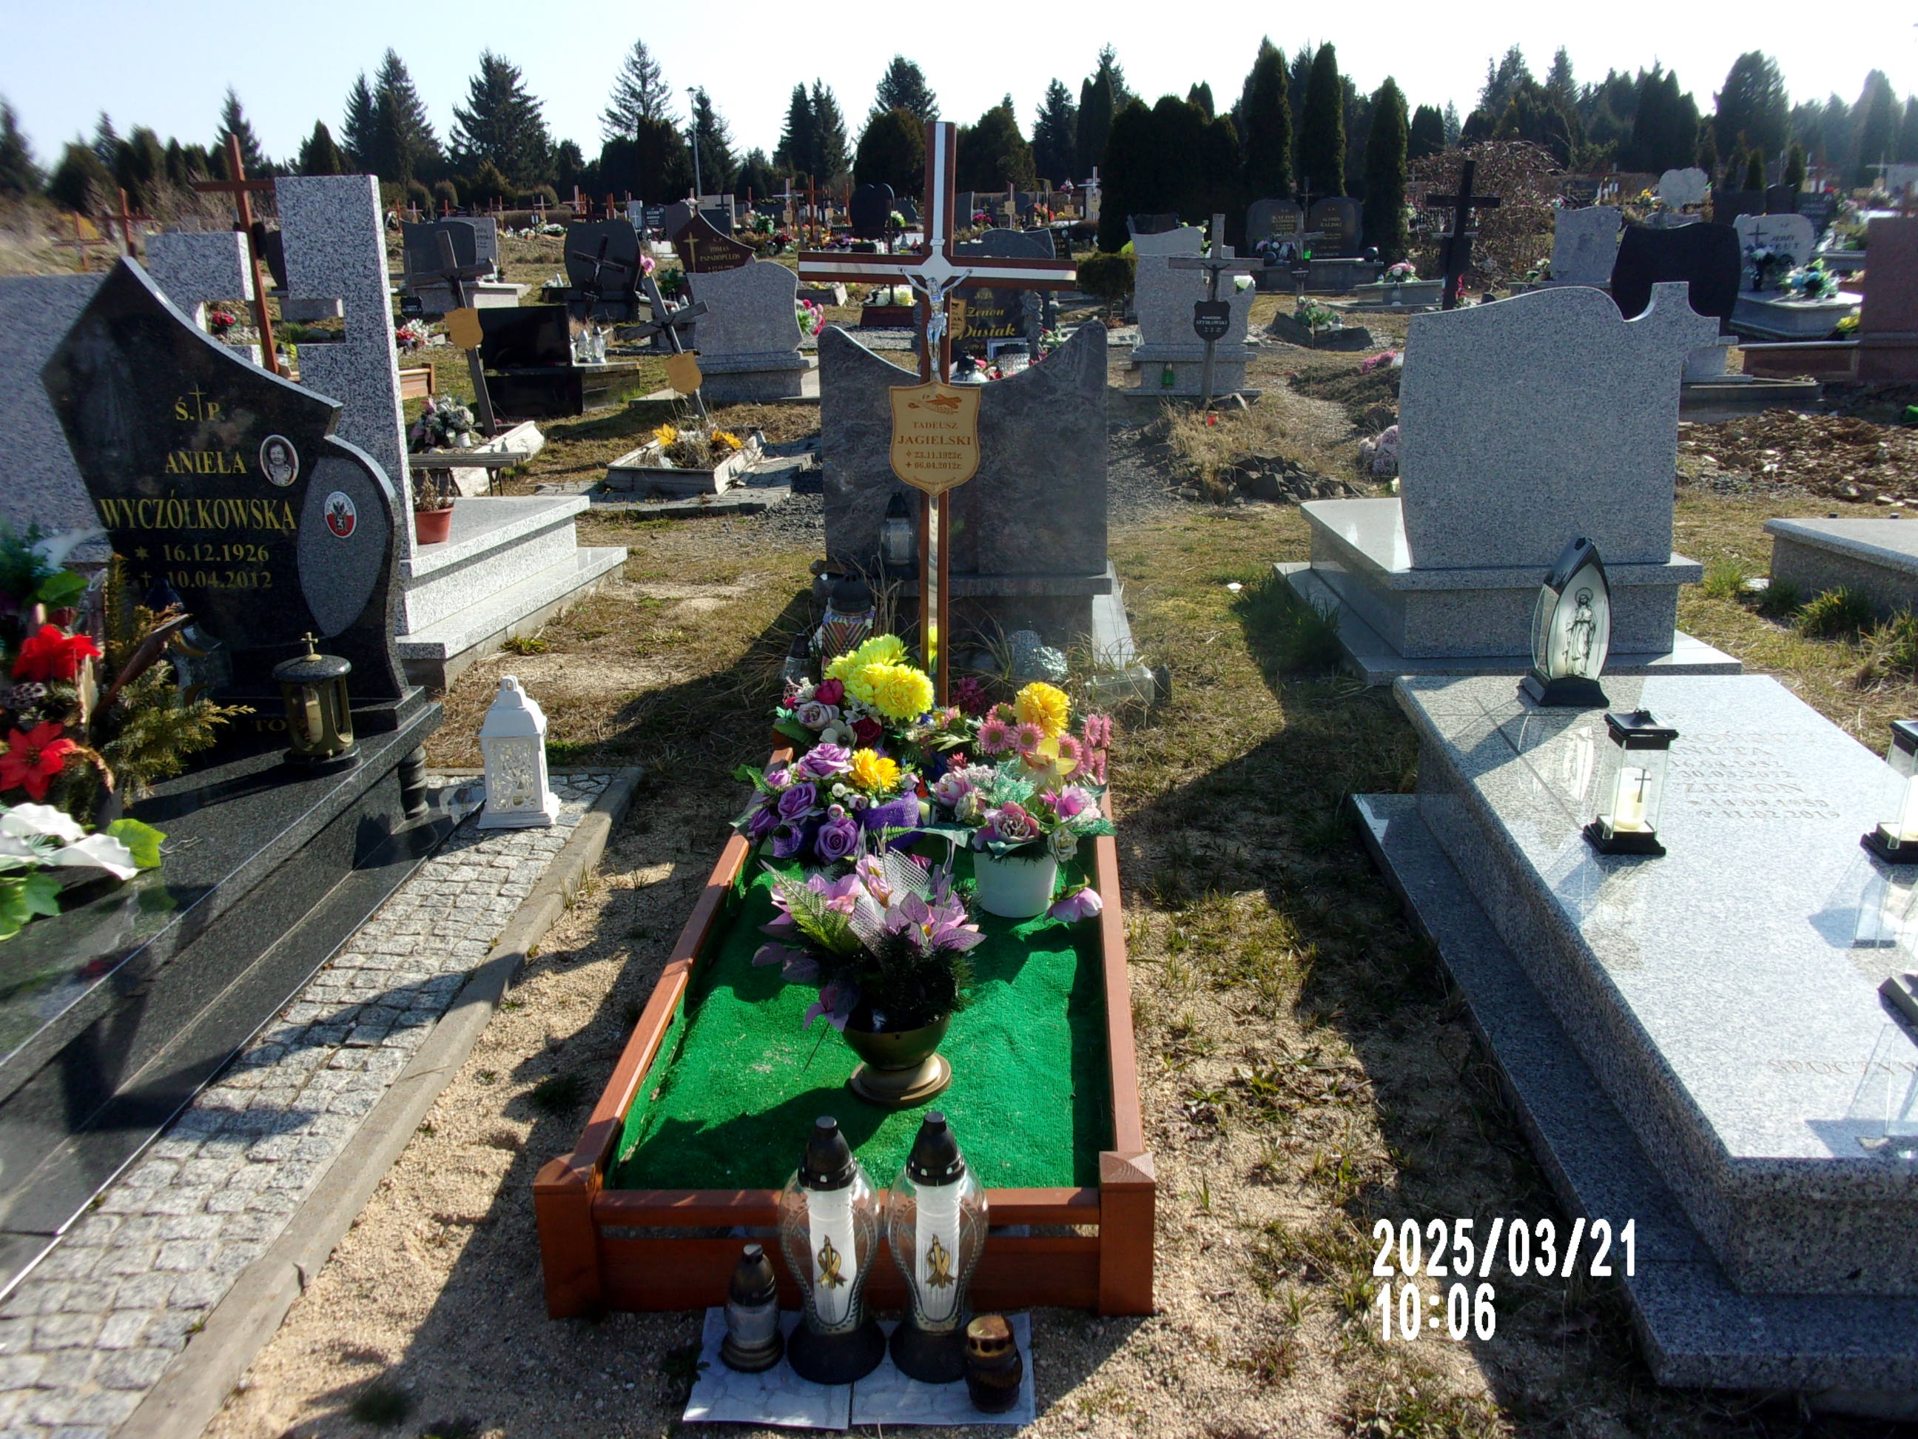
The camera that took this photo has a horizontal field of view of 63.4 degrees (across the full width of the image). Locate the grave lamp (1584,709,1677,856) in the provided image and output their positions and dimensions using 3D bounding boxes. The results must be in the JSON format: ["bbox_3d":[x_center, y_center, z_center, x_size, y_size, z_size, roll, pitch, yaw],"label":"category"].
[{"bbox_3d":[1.182,0.098,2.739,0.112,0.245,0.112,-1,20,4],"label":"grave lamp"}]

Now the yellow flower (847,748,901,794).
[{"bbox_3d":[-0.185,0.111,3.340,0.115,0.090,0.105,0,19,3],"label":"yellow flower"}]

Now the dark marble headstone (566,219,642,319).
[{"bbox_3d":[-4.430,-5.627,19.395,0.960,1.219,0.240,0,19,3],"label":"dark marble headstone"}]

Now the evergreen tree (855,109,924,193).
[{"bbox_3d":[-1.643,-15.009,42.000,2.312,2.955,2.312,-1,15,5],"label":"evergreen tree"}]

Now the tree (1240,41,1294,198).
[{"bbox_3d":[4.863,-8.873,24.500,0.805,3.512,0.805,-1,15,5],"label":"tree"}]

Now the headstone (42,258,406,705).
[{"bbox_3d":[-1.797,-0.582,3.877,0.840,1.090,0.090,0,19,4],"label":"headstone"}]

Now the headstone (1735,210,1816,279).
[{"bbox_3d":[8.061,-4.603,15.300,0.760,0.760,0.120,0,16,5],"label":"headstone"}]

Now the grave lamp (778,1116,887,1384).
[{"bbox_3d":[-0.180,0.717,2.142,0.140,0.375,0.140,0,19,3],"label":"grave lamp"}]

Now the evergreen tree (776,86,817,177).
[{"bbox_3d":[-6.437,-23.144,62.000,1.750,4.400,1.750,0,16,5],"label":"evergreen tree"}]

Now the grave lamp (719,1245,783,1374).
[{"bbox_3d":[-0.265,0.751,2.015,0.081,0.162,0.081,-1,16,3],"label":"grave lamp"}]

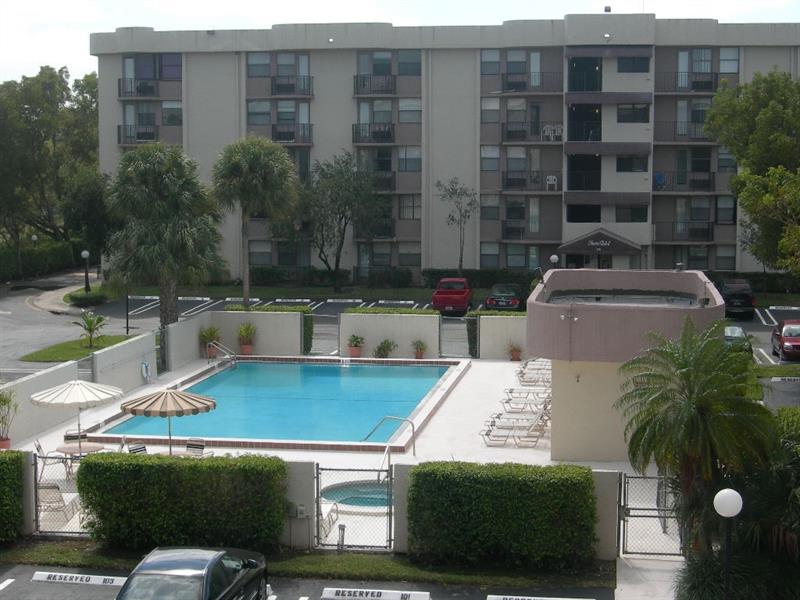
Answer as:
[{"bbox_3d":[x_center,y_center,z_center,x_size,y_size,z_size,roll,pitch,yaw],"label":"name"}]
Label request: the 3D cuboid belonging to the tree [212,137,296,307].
[{"bbox_3d":[-5.435,-2.085,53.035,3.244,8.076,3.244,1,7,9],"label":"tree"}]

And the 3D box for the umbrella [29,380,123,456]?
[{"bbox_3d":[-7.264,2.922,31.967,2.110,2.220,2.110,1,6,9],"label":"umbrella"}]

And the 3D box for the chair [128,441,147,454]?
[{"bbox_3d":[-5.993,3.794,32.991,0.580,0.900,0.640,-6,9,-43],"label":"chair"}]

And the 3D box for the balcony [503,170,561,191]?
[{"bbox_3d":[7.384,-6.580,78.150,3.300,1.150,1.500,1,5,10],"label":"balcony"}]

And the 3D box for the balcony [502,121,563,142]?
[{"bbox_3d":[7.384,-9.307,78.150,3.300,1.150,1.500,1,5,10],"label":"balcony"}]

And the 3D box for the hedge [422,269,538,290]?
[{"bbox_3d":[4.434,-1.139,77.868,6.400,1.080,1.100,1,6,9],"label":"hedge"}]

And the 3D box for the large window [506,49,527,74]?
[{"bbox_3d":[6.545,-13.348,79.000,1.100,1.400,0.120,1,5,10],"label":"large window"}]

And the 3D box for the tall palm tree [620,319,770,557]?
[{"bbox_3d":[5.306,2.542,25.519,2.850,4.433,2.800,1,5,8],"label":"tall palm tree"}]

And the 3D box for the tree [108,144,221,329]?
[{"bbox_3d":[-8.118,-1.454,48.649,3.884,7.777,3.884,1,5,9],"label":"tree"}]

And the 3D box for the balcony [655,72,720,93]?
[{"bbox_3d":[15.630,-11.777,76.953,3.479,1.190,1.250,1,6,9],"label":"balcony"}]

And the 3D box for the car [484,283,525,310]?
[{"bbox_3d":[5.470,-0.221,71.349,1.790,1.420,4.700,1,5,10],"label":"car"}]

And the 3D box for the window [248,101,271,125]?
[{"bbox_3d":[-8.063,-10.744,80.942,1.385,1.423,0.150,1,5,9],"label":"window"}]

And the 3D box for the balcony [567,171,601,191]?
[{"bbox_3d":[10.177,-6.556,77.774,1.873,1.118,1.200,1,5,9],"label":"balcony"}]

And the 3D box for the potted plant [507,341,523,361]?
[{"bbox_3d":[4.234,1.877,52.092,0.600,0.767,0.600,1,5,8],"label":"potted plant"}]

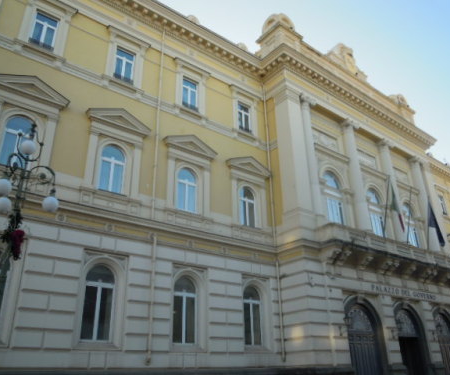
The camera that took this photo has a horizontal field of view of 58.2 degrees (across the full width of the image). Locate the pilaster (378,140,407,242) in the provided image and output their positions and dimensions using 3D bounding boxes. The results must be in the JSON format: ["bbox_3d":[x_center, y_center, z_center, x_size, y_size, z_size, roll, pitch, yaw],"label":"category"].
[{"bbox_3d":[13.332,0.860,31.303,1.221,9.982,0.710,17,-30,-34],"label":"pilaster"}]

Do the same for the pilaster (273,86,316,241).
[{"bbox_3d":[4.304,-1.768,25.295,1.287,9.900,1.254,17,-30,-34],"label":"pilaster"}]

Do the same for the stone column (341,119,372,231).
[{"bbox_3d":[9.798,-0.809,29.989,1.054,9.146,0.986,17,-30,-34],"label":"stone column"}]

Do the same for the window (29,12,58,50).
[{"bbox_3d":[-8.617,-7.498,19.419,1.023,1.947,0.281,17,-30,-34],"label":"window"}]

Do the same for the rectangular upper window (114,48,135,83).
[{"bbox_3d":[-5.361,-6.505,21.718,1.056,1.947,0.281,17,-30,-34],"label":"rectangular upper window"}]

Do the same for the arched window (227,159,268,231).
[{"bbox_3d":[1.401,0.222,23.861,3.432,4.439,0.611,17,-30,-34],"label":"arched window"}]

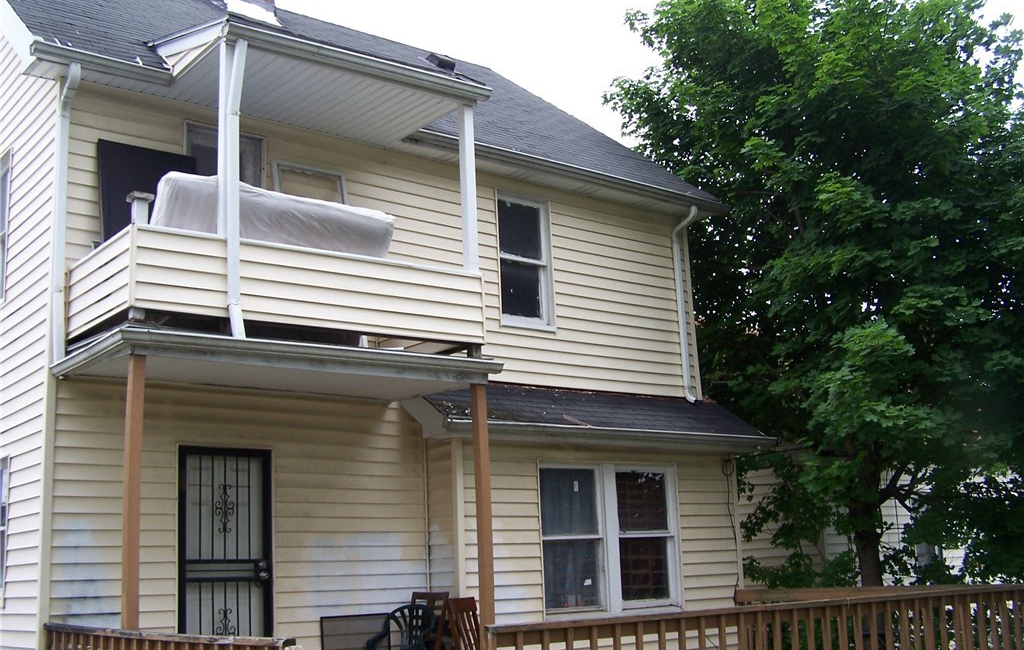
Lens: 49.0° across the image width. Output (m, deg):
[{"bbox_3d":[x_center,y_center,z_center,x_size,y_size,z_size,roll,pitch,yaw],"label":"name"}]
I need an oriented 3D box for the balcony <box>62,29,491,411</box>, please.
[{"bbox_3d":[-1.898,-0.862,9.448,3.250,2.760,1.630,7,-15,-37],"label":"balcony"}]

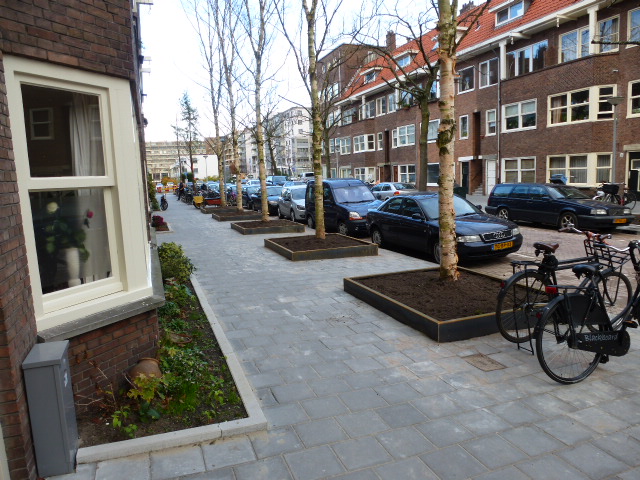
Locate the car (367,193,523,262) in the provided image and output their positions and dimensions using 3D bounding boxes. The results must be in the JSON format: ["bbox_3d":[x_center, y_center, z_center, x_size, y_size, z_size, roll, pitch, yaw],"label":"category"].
[{"bbox_3d":[2.740,-0.431,10.704,1.750,1.420,4.480,-5,9,-21],"label":"car"}]

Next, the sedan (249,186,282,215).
[{"bbox_3d":[-2.592,-2.210,24.179,1.740,1.450,4.200,-5,9,-21],"label":"sedan"}]

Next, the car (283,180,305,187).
[{"bbox_3d":[-2.056,-4.529,39.502,1.720,1.450,4.200,-5,9,-21],"label":"car"}]

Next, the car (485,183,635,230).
[{"bbox_3d":[7.703,-1.185,14.701,1.780,1.450,4.710,-4,8,-18],"label":"car"}]

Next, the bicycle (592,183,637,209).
[{"bbox_3d":[10.501,-1.498,15.823,0.600,1.060,1.750,-5,9,-21],"label":"bicycle"}]

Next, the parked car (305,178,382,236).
[{"bbox_3d":[0.932,-1.250,15.678,1.680,1.820,4.000,-5,9,-22],"label":"parked car"}]

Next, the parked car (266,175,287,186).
[{"bbox_3d":[-4.871,-5.770,47.001,1.850,1.920,4.600,-5,9,-21],"label":"parked car"}]

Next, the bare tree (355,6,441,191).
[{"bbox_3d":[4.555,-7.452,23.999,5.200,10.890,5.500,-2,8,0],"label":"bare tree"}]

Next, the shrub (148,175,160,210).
[{"bbox_3d":[-9.752,-2.768,26.110,0.750,2.050,0.850,-4,8,-21],"label":"shrub"}]

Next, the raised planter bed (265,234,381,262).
[{"bbox_3d":[-0.053,0.155,10.429,1.960,0.190,2.180,-4,8,-21],"label":"raised planter bed"}]

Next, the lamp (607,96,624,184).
[{"bbox_3d":[10.118,-2.893,15.392,0.540,4.030,0.540,-5,9,-21],"label":"lamp"}]

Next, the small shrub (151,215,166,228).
[{"bbox_3d":[-5.943,-0.679,16.190,0.520,0.420,0.520,-4,8,-21],"label":"small shrub"}]

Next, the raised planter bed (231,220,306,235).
[{"bbox_3d":[-1.817,-0.440,15.005,1.950,0.190,2.150,-4,8,-21],"label":"raised planter bed"}]

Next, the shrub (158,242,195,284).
[{"bbox_3d":[-2.439,0.366,7.474,0.600,0.600,0.600,-4,8,-21],"label":"shrub"}]

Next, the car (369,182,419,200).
[{"bbox_3d":[3.737,-2.438,24.335,1.720,1.430,4.350,-4,8,-21],"label":"car"}]

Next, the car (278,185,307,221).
[{"bbox_3d":[-0.824,-1.692,20.028,1.660,1.490,3.720,-5,9,-21],"label":"car"}]

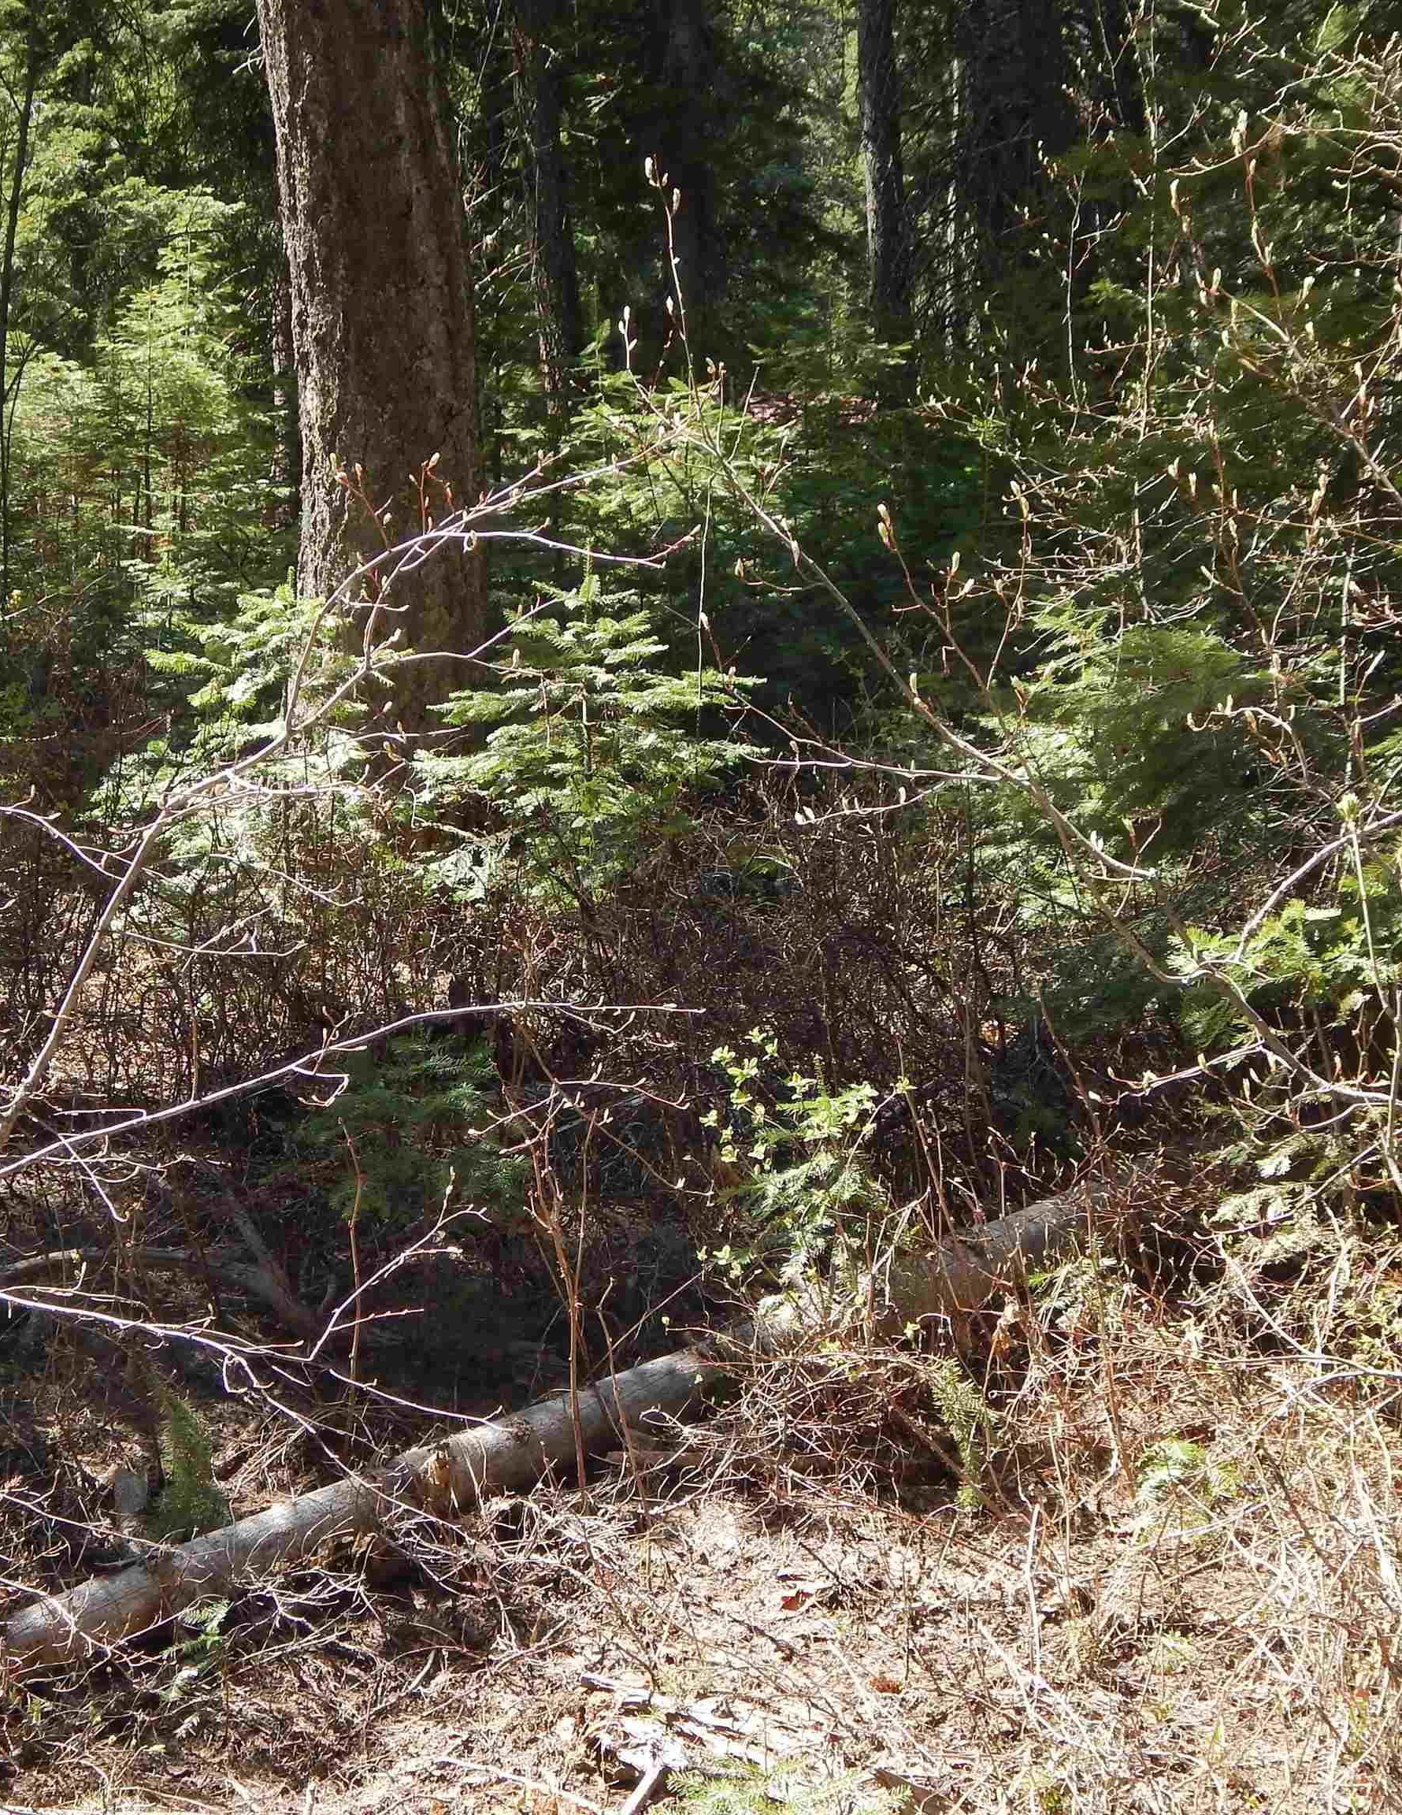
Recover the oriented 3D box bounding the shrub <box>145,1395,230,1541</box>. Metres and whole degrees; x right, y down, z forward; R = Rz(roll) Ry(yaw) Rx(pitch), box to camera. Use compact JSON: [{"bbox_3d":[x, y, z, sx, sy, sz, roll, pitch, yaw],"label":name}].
[{"bbox_3d":[-0.874,0.956,7.250,0.150,0.265,0.150,-2,4,0],"label":"shrub"}]

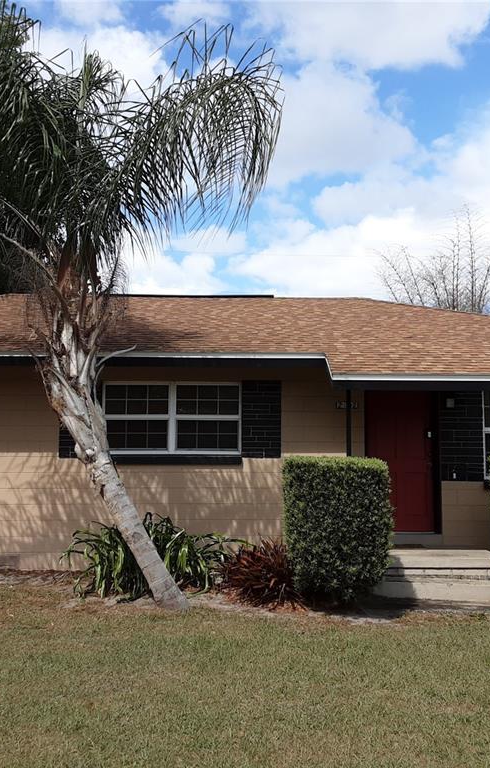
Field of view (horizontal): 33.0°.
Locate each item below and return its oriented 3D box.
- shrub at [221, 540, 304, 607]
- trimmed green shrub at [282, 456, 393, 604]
[{"bbox_3d":[0.165,1.980,8.833,0.920,0.633,0.850,0,-7,-3],"label":"shrub"},{"bbox_3d":[0.994,1.581,9.200,1.130,1.480,1.080,0,-7,-3],"label":"trimmed green shrub"}]

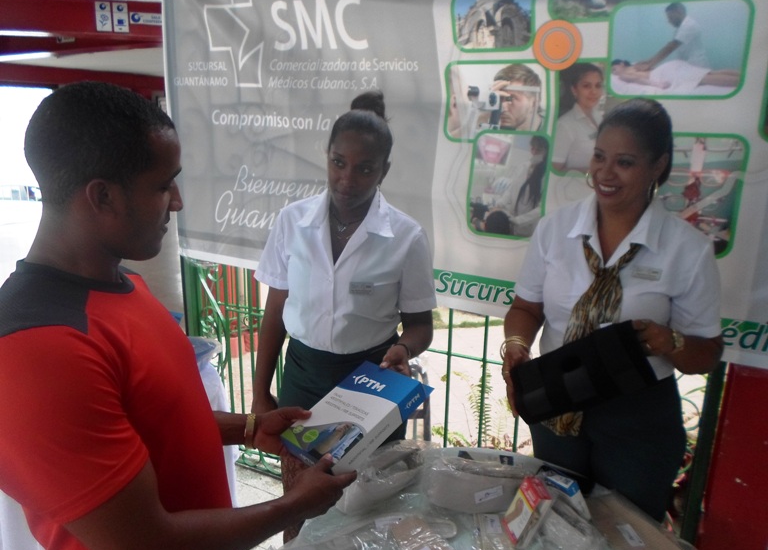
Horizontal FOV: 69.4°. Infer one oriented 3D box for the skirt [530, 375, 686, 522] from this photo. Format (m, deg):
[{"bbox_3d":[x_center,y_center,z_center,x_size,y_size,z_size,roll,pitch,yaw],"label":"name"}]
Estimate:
[{"bbox_3d":[0.603,0.496,1.508,0.390,0.500,0.300,10,16,31],"label":"skirt"}]

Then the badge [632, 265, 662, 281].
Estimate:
[{"bbox_3d":[0.601,-0.002,1.265,0.063,0.026,0.006,8,8,26],"label":"badge"}]

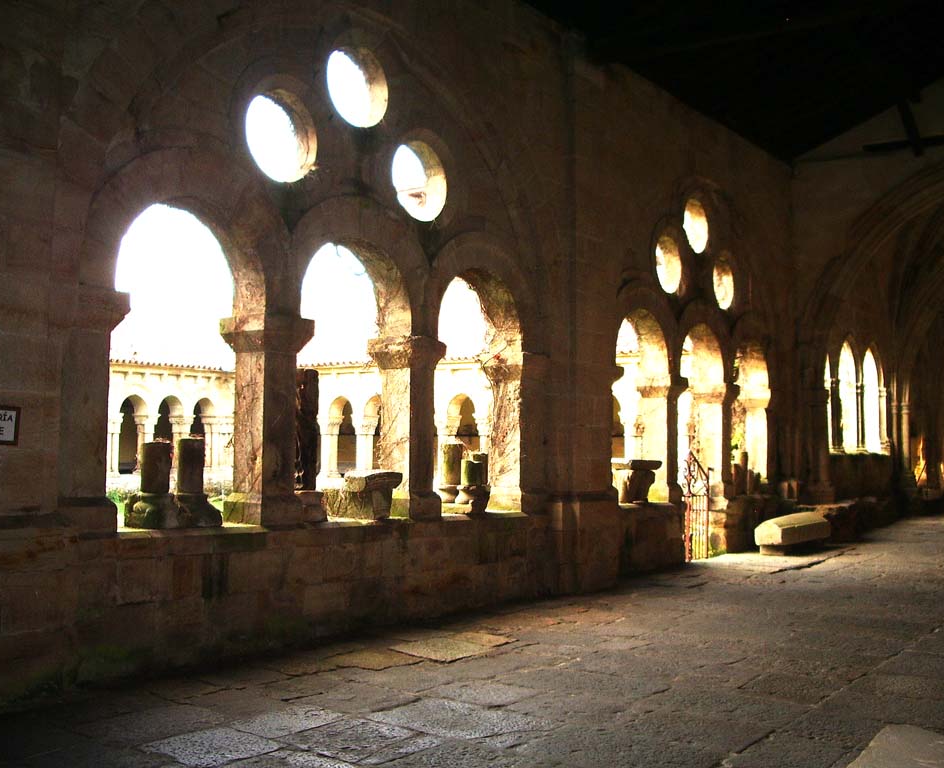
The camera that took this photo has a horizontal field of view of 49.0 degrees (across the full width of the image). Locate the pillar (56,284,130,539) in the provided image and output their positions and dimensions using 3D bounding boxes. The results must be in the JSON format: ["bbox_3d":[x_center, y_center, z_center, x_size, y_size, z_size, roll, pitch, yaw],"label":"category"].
[{"bbox_3d":[-2.793,0.186,7.311,0.450,1.730,0.500,-3,-5,37],"label":"pillar"}]

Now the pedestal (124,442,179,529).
[{"bbox_3d":[-2.447,0.785,7.919,0.310,0.640,0.310,-3,-5,37],"label":"pedestal"}]

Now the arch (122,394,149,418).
[{"bbox_3d":[-11.115,0.734,33.800,0.600,0.780,1.000,-3,-5,40],"label":"arch"}]

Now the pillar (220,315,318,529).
[{"bbox_3d":[-1.744,0.308,8.755,0.560,1.740,0.540,-3,-5,37],"label":"pillar"}]

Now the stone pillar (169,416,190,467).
[{"bbox_3d":[-8.887,1.814,31.565,0.550,1.660,0.420,-3,-5,37],"label":"stone pillar"}]

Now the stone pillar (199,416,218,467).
[{"bbox_3d":[-8.246,1.862,32.402,0.550,1.660,0.420,-3,-5,37],"label":"stone pillar"}]

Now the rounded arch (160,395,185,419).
[{"bbox_3d":[-9.549,0.710,32.354,0.600,0.720,0.900,-3,-5,36],"label":"rounded arch"}]

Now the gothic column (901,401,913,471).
[{"bbox_3d":[9.736,1.154,23.200,0.250,1.570,0.250,-3,-5,36],"label":"gothic column"}]

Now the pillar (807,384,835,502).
[{"bbox_3d":[6.275,1.072,18.853,0.380,2.150,0.500,-3,-5,37],"label":"pillar"}]

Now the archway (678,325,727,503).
[{"bbox_3d":[3.185,0.417,15.218,0.440,2.580,1.620,-3,-5,37],"label":"archway"}]

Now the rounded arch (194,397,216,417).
[{"bbox_3d":[-8.788,0.732,33.384,0.600,0.700,0.900,-3,-5,36],"label":"rounded arch"}]

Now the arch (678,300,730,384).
[{"bbox_3d":[3.191,-0.631,15.293,0.420,1.220,1.820,-3,-5,37],"label":"arch"}]

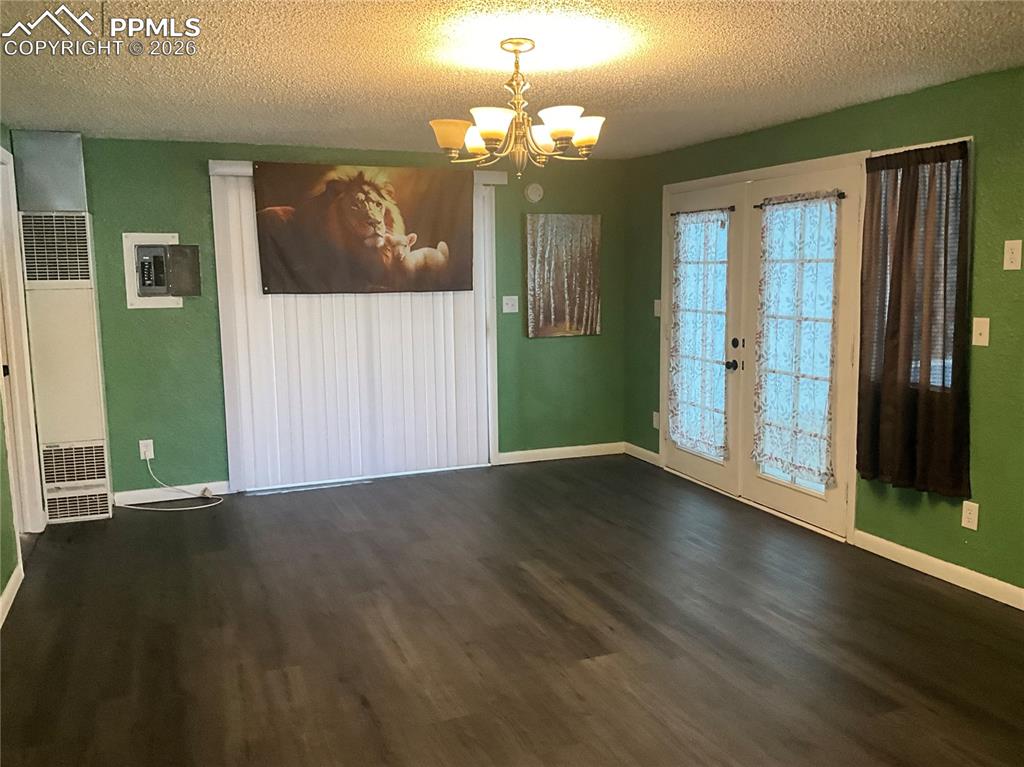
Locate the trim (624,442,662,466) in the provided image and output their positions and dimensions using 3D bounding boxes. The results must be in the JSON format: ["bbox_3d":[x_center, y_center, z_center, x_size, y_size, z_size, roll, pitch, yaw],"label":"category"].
[{"bbox_3d":[1.044,0.573,6.946,0.012,0.090,0.592,-4,8,-22],"label":"trim"}]

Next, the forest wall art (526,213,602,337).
[{"bbox_3d":[0.419,-0.848,6.820,0.649,0.963,0.032,-4,8,-22],"label":"forest wall art"}]

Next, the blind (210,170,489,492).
[{"bbox_3d":[-1.083,-0.388,6.206,1.931,2.163,0.090,-4,8,-22],"label":"blind"}]

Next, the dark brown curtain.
[{"bbox_3d":[1.996,-0.315,4.325,0.060,1.682,0.646,-4,8,-22],"label":"dark brown curtain"}]

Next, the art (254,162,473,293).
[{"bbox_3d":[-1.002,-1.091,6.105,1.537,0.884,0.020,-4,8,-22],"label":"art"}]

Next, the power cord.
[{"bbox_3d":[-2.276,0.661,5.721,0.670,0.310,0.333,-4,8,-22],"label":"power cord"}]

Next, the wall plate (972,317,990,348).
[{"bbox_3d":[2.132,-0.233,3.896,0.010,0.128,0.083,-4,8,-22],"label":"wall plate"}]

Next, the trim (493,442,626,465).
[{"bbox_3d":[0.393,0.573,7.005,1.149,0.088,0.012,-4,8,-22],"label":"trim"}]

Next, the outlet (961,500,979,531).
[{"bbox_3d":[2.200,0.637,4.108,0.010,0.120,0.077,-4,8,-22],"label":"outlet"}]

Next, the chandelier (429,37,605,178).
[{"bbox_3d":[0.025,-1.042,3.265,0.663,0.511,0.663,-1,8,0],"label":"chandelier"}]

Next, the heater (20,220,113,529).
[{"bbox_3d":[-2.796,-0.103,5.425,0.370,1.913,0.322,-4,8,-22],"label":"heater"}]

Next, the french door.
[{"bbox_3d":[1.552,-0.281,5.631,0.105,2.123,1.976,-4,8,-22],"label":"french door"}]

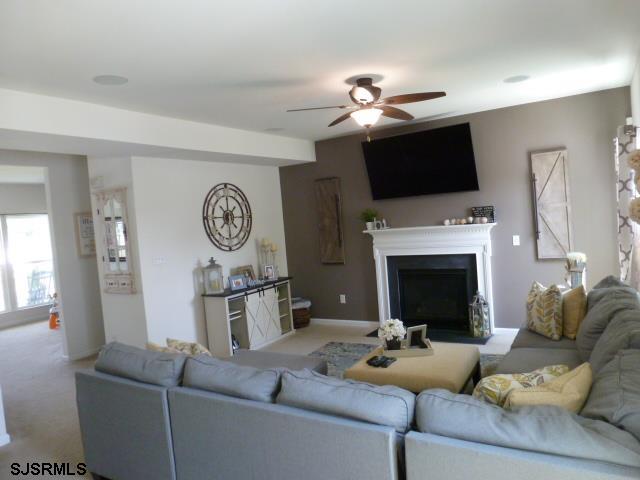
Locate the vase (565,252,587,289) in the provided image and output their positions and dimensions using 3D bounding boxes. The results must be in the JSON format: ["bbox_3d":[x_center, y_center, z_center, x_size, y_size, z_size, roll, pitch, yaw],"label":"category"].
[{"bbox_3d":[2.627,0.333,4.557,0.215,0.415,0.215,-2,4,33],"label":"vase"}]

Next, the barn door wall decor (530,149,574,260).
[{"bbox_3d":[2.631,-0.395,5.027,0.378,1.240,0.050,-2,4,32],"label":"barn door wall decor"}]

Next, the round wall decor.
[{"bbox_3d":[-1.216,-0.305,6.012,0.040,0.922,0.927,-2,4,32],"label":"round wall decor"}]

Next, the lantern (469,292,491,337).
[{"bbox_3d":[1.948,0.901,5.401,0.192,0.539,0.186,-5,3,-1],"label":"lantern"}]

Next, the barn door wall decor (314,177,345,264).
[{"bbox_3d":[0.168,-0.274,6.583,0.388,1.245,0.050,-2,4,32],"label":"barn door wall decor"}]

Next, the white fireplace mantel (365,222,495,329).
[{"bbox_3d":[1.428,0.533,5.781,1.698,1.399,0.222,-2,4,32],"label":"white fireplace mantel"}]

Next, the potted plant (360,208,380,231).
[{"bbox_3d":[0.692,-0.281,6.140,0.222,0.297,0.202,-2,4,32],"label":"potted plant"}]

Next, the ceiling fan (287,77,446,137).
[{"bbox_3d":[0.381,-1.077,3.633,1.290,0.460,1.290,-2,4,32],"label":"ceiling fan"}]

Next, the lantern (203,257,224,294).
[{"bbox_3d":[-1.326,0.442,5.584,0.192,0.479,0.176,-5,3,-11],"label":"lantern"}]

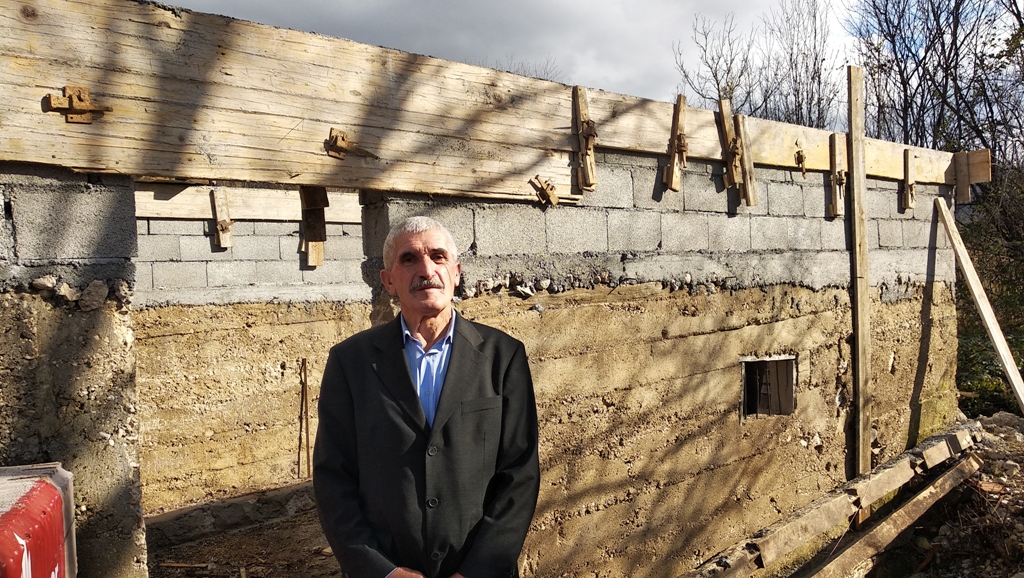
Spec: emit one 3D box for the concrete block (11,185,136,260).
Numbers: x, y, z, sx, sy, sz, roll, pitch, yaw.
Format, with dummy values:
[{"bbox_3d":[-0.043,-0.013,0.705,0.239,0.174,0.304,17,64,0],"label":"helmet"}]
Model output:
[{"bbox_3d":[-1.302,-0.185,2.275,0.315,0.195,0.195,-3,2,-40],"label":"concrete block"}]

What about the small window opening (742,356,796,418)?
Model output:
[{"bbox_3d":[1.450,0.575,4.616,0.560,0.360,0.240,-3,2,-40],"label":"small window opening"}]

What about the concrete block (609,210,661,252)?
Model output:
[{"bbox_3d":[0.547,-0.287,3.872,0.400,0.200,0.200,-3,2,-40],"label":"concrete block"}]

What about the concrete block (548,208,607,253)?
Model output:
[{"bbox_3d":[0.238,-0.263,3.567,0.397,0.197,0.197,-3,0,-40],"label":"concrete block"}]

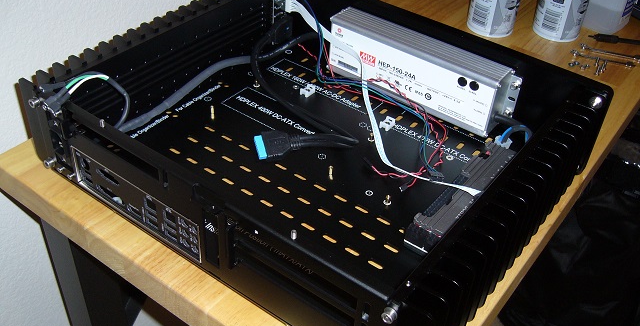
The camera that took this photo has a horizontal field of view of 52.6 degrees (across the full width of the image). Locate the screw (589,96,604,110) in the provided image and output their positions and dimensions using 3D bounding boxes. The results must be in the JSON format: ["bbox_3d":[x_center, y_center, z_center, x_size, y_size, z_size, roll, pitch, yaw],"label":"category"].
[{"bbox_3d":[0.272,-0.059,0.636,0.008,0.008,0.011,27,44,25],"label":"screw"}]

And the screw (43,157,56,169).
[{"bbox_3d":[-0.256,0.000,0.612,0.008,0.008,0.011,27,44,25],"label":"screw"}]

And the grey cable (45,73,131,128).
[{"bbox_3d":[-0.214,-0.054,0.609,0.037,0.073,0.076,27,44,25],"label":"grey cable"}]

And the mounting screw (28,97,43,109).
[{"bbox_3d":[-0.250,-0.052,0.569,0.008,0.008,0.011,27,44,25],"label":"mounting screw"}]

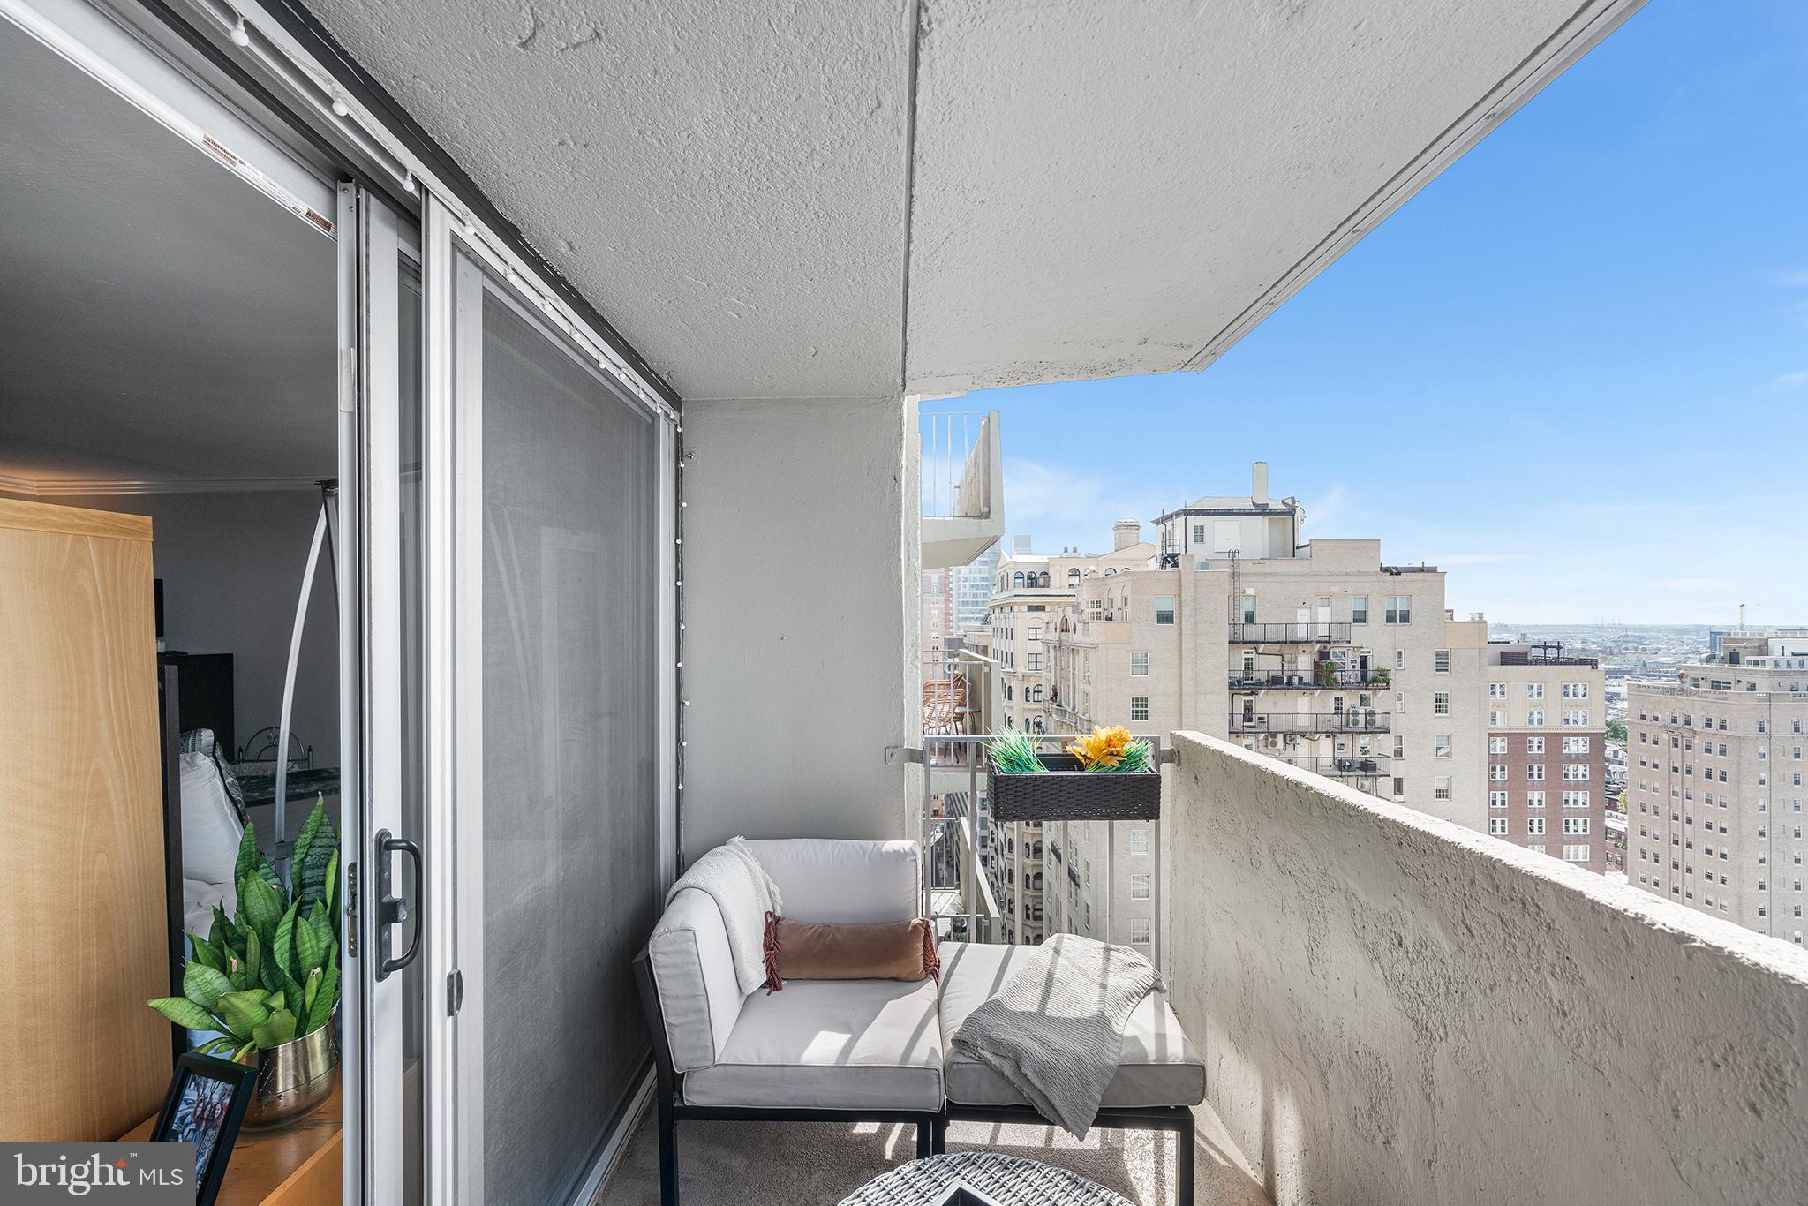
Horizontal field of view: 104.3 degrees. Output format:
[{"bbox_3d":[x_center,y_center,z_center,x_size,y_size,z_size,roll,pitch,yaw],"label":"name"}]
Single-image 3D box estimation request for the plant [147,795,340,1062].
[{"bbox_3d":[-1.275,0.650,1.405,0.320,0.530,0.340,-1,-2,45],"label":"plant"}]

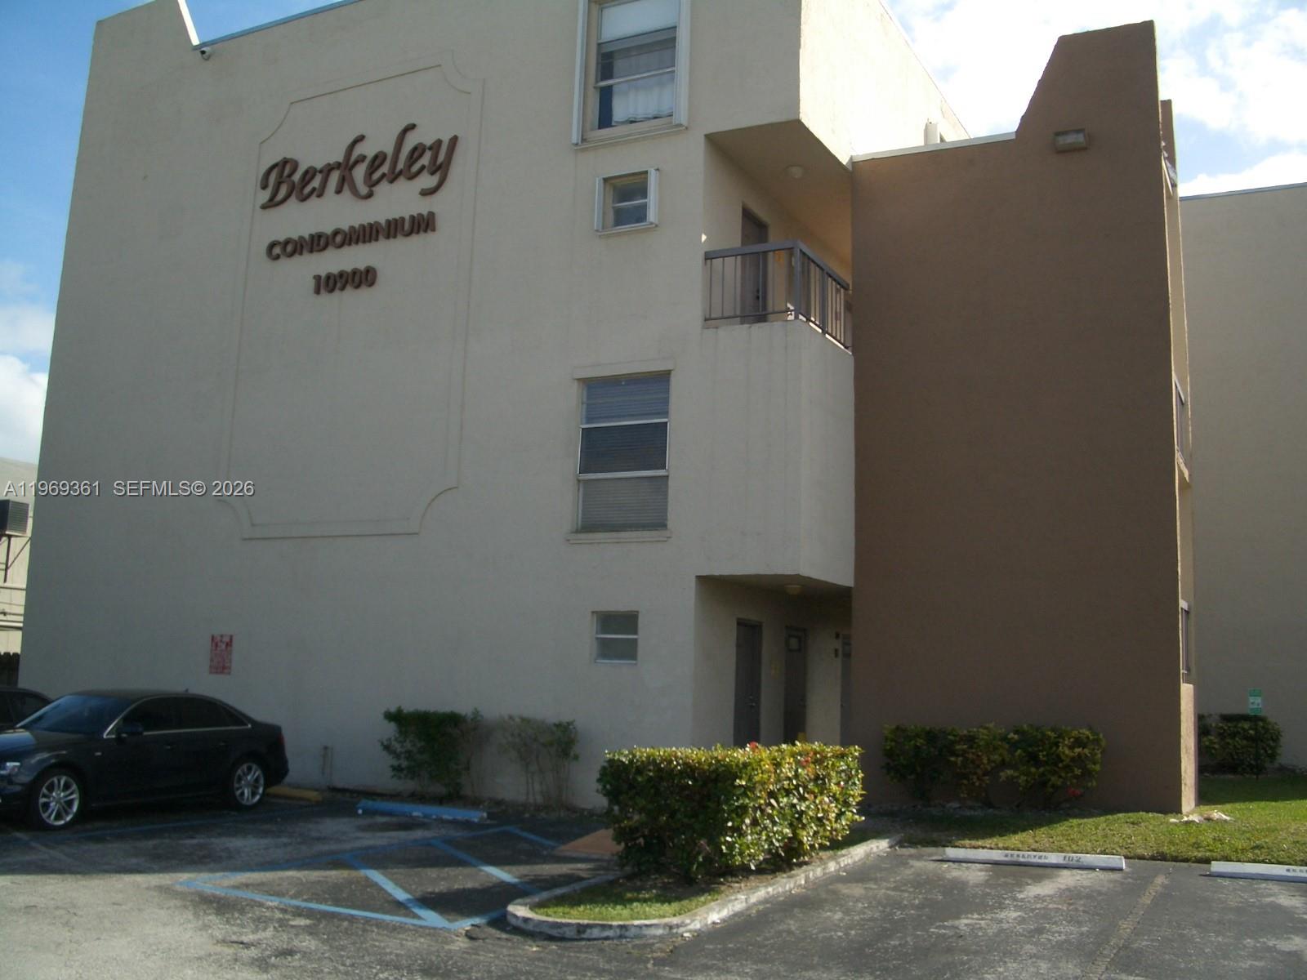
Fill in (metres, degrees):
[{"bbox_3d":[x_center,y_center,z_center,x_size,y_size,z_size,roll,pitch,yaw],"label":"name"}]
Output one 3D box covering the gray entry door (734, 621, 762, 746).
[{"bbox_3d":[1.262,2.825,17.882,0.080,2.070,0.910,-3,-10,27],"label":"gray entry door"}]

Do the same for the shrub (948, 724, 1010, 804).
[{"bbox_3d":[3.962,3.355,16.147,0.680,0.941,0.700,-3,-10,27],"label":"shrub"}]

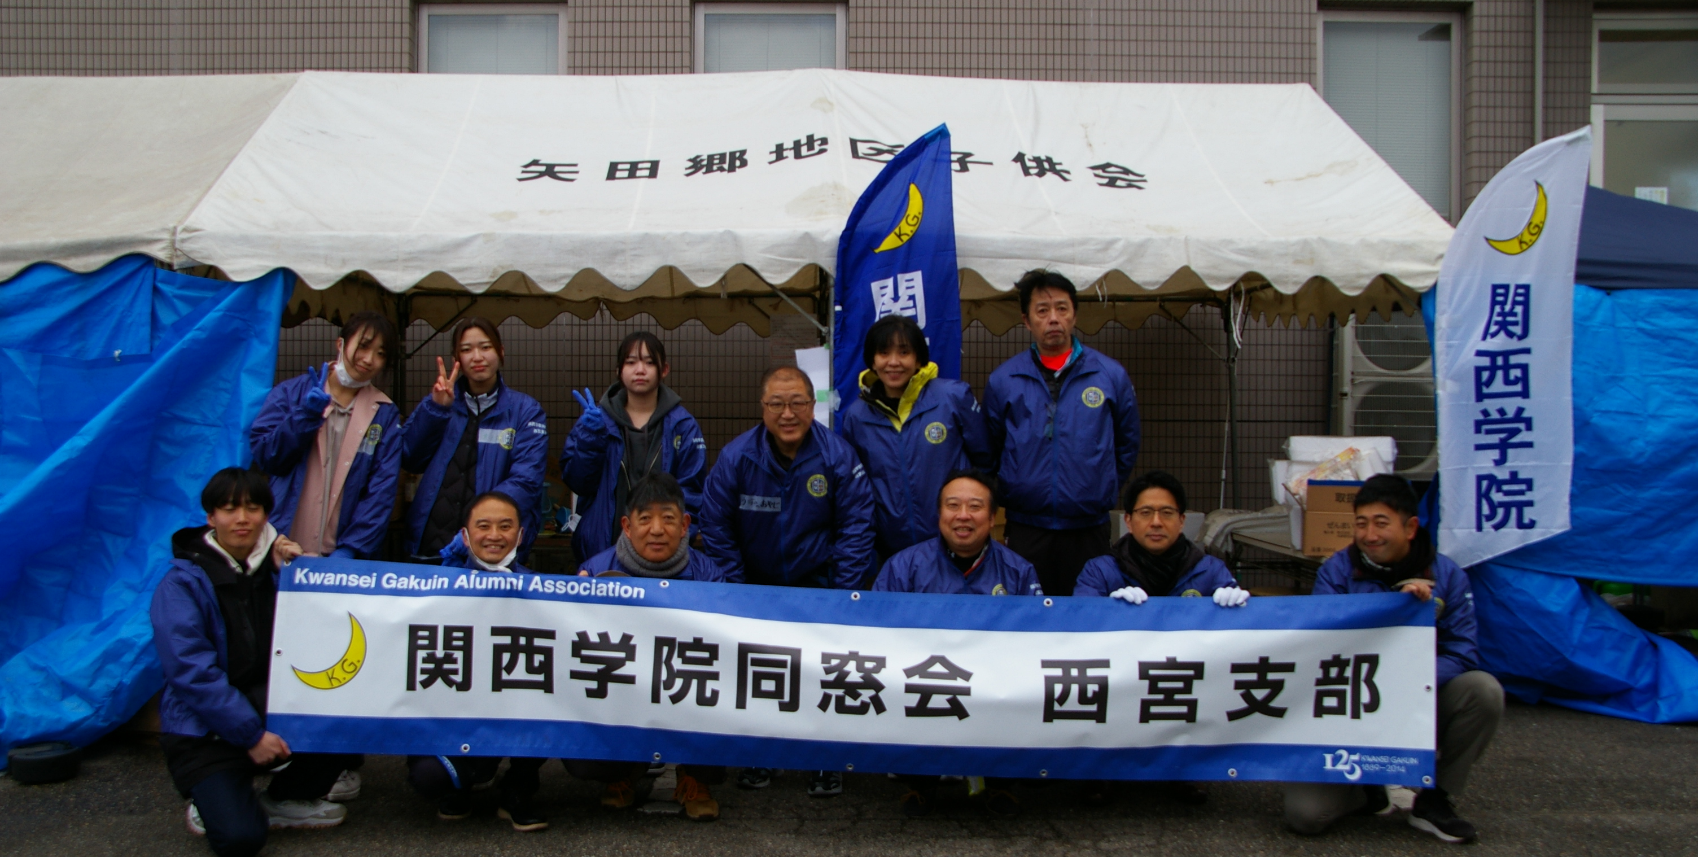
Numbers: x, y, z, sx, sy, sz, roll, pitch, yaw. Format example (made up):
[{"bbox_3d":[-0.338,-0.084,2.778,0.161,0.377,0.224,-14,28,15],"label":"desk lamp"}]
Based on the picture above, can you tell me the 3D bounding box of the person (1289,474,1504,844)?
[{"bbox_3d":[1.673,0.677,4.800,0.600,1.070,0.680,0,1,12],"label":"person"}]

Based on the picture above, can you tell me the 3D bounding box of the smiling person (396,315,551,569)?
[{"bbox_3d":[-1.347,0.398,5.600,0.530,1.580,0.420,0,1,-12],"label":"smiling person"}]

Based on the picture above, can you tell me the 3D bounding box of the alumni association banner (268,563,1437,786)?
[{"bbox_3d":[0.012,0.733,4.680,3.500,0.620,0.120,2,0,0],"label":"alumni association banner"}]

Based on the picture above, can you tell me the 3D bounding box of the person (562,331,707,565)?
[{"bbox_3d":[-0.806,0.416,5.850,0.540,1.540,0.420,0,1,-11],"label":"person"}]

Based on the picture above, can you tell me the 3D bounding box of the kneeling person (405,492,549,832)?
[{"bbox_3d":[-1.180,0.699,4.950,0.480,1.000,0.660,0,1,-7],"label":"kneeling person"}]

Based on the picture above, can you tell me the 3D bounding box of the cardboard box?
[{"bbox_3d":[2.018,0.365,6.200,0.390,0.300,0.280,0,1,2],"label":"cardboard box"}]

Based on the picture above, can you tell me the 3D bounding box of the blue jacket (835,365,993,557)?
[{"bbox_3d":[0.215,0.120,5.200,0.520,0.660,0.340,0,0,5],"label":"blue jacket"}]

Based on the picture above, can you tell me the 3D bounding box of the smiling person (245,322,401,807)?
[{"bbox_3d":[-1.740,0.420,5.180,0.510,1.610,0.450,0,0,-7],"label":"smiling person"}]

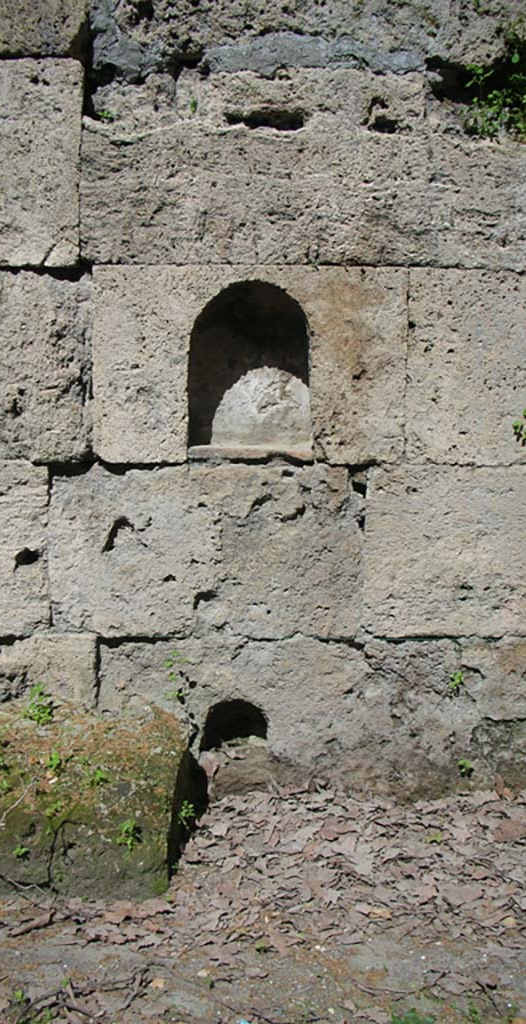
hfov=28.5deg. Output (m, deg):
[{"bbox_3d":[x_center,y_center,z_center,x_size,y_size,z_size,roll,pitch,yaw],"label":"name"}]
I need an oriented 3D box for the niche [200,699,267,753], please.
[{"bbox_3d":[-0.112,0.828,4.189,0.271,0.216,0.250,1,4,-1],"label":"niche"}]

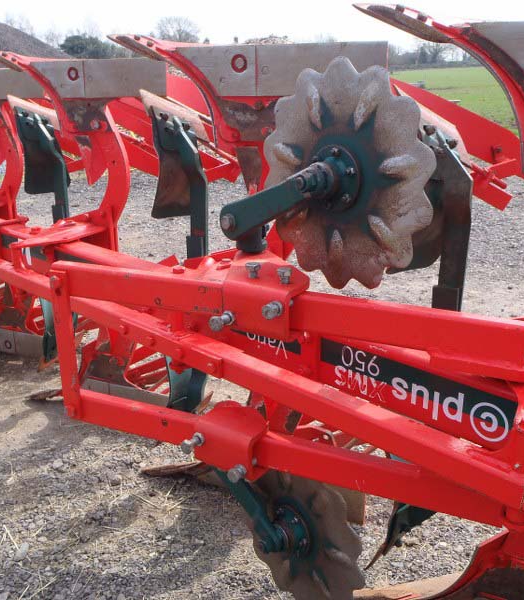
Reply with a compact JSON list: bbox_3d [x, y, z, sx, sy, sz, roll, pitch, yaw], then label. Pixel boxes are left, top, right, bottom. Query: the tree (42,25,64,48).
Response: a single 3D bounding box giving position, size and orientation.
[{"bbox_3d":[-51.174,-61.910,161.142,6.300,11.440,6.300,-7,21,-15],"label":"tree"}]

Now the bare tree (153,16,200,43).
[{"bbox_3d":[-16.746,-50.821,129.431,9.000,10.800,9.000,-3,20,-6],"label":"bare tree"}]

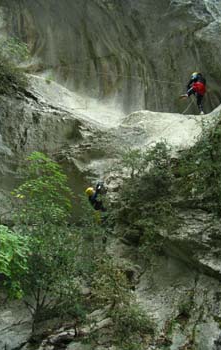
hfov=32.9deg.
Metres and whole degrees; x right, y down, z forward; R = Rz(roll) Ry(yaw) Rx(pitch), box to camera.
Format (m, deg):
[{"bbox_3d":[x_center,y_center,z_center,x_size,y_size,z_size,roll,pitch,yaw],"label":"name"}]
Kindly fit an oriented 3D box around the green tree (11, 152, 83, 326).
[{"bbox_3d":[-1.753,1.916,11.300,2.050,4.950,1.950,0,-18,0],"label":"green tree"}]

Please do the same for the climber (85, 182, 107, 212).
[{"bbox_3d":[-0.476,0.864,13.200,0.800,1.200,0.550,6,-19,-17],"label":"climber"}]

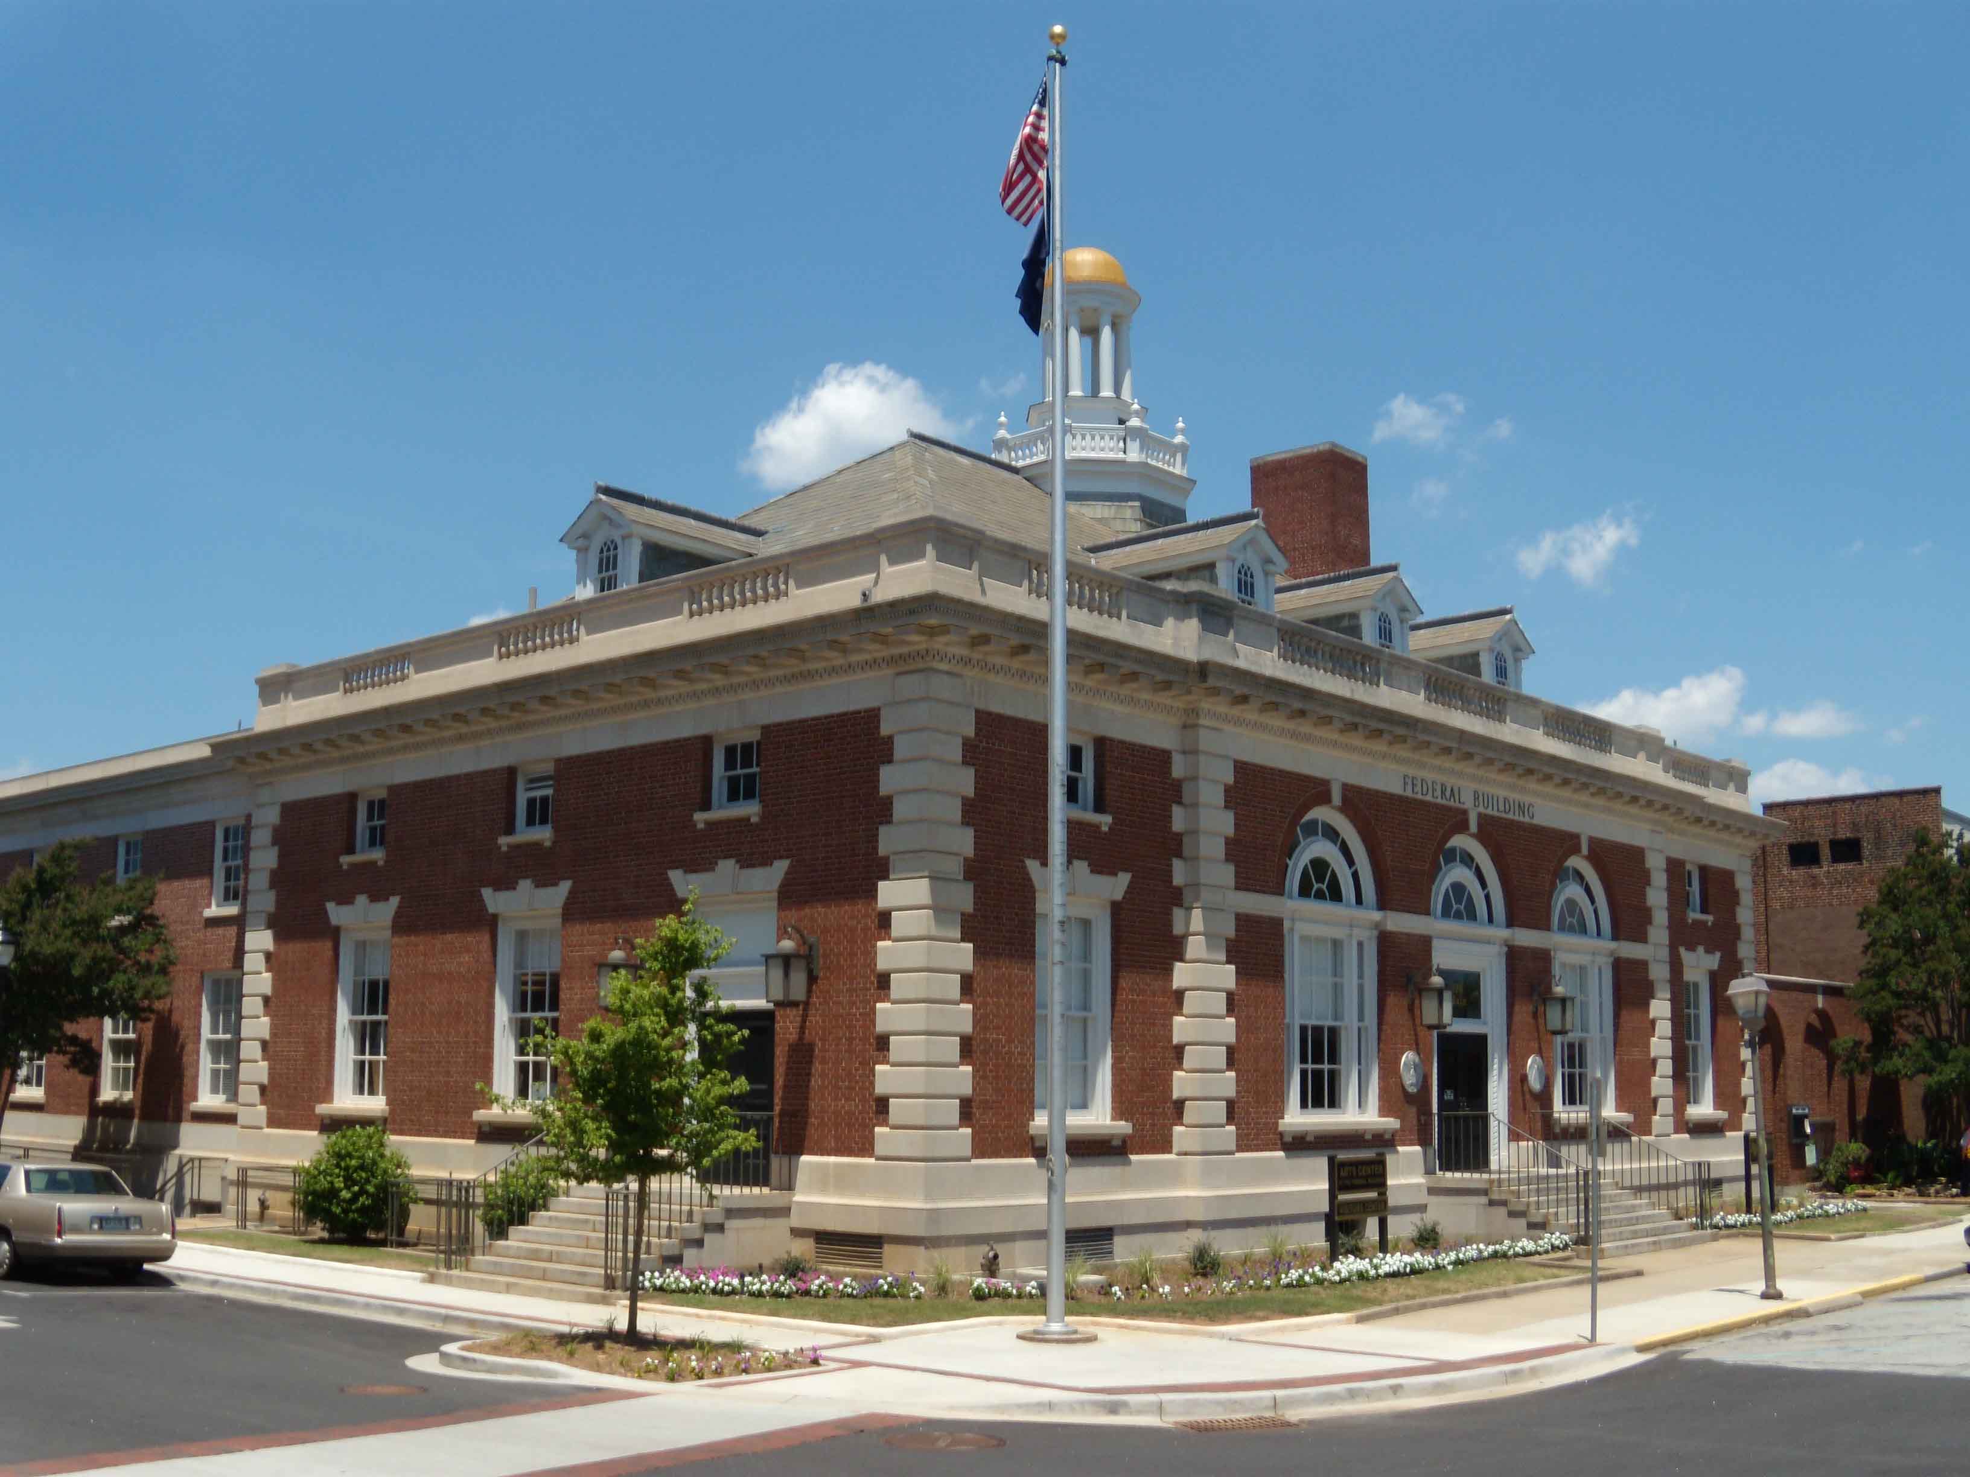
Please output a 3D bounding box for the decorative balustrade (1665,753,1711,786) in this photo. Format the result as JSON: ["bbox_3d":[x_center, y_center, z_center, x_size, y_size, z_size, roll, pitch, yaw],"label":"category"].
[{"bbox_3d":[13.212,0.621,38.369,0.240,0.410,1.820,-8,-13,41],"label":"decorative balustrade"}]

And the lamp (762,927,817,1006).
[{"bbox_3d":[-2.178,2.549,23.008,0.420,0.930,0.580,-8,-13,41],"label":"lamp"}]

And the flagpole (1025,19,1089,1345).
[{"bbox_3d":[0.704,-0.831,19.295,0.560,12.560,0.560,1,-10,0],"label":"flagpole"}]

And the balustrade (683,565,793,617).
[{"bbox_3d":[-3.028,-1.797,25.009,1.860,0.430,0.200,-8,-13,41],"label":"balustrade"}]

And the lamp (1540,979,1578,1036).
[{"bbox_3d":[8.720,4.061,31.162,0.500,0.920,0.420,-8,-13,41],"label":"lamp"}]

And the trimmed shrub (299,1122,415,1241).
[{"bbox_3d":[-8.324,5.899,27.126,1.540,1.520,1.540,-8,-13,41],"label":"trimmed shrub"}]

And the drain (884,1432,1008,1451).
[{"bbox_3d":[-0.270,4.816,13.969,0.820,0.040,0.820,1,-10,0],"label":"drain"}]

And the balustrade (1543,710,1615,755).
[{"bbox_3d":[9.815,-0.101,33.797,0.240,0.420,2.620,-8,-13,41],"label":"balustrade"}]

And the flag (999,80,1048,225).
[{"bbox_3d":[0.378,-5.669,19.730,0.500,1.520,0.360,1,-10,0],"label":"flag"}]

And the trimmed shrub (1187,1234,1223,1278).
[{"bbox_3d":[2.457,5.764,22.959,0.420,0.480,0.420,1,-10,0],"label":"trimmed shrub"}]

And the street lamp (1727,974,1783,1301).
[{"bbox_3d":[8.614,4.380,22.805,0.430,3.650,0.430,-8,-13,41],"label":"street lamp"}]

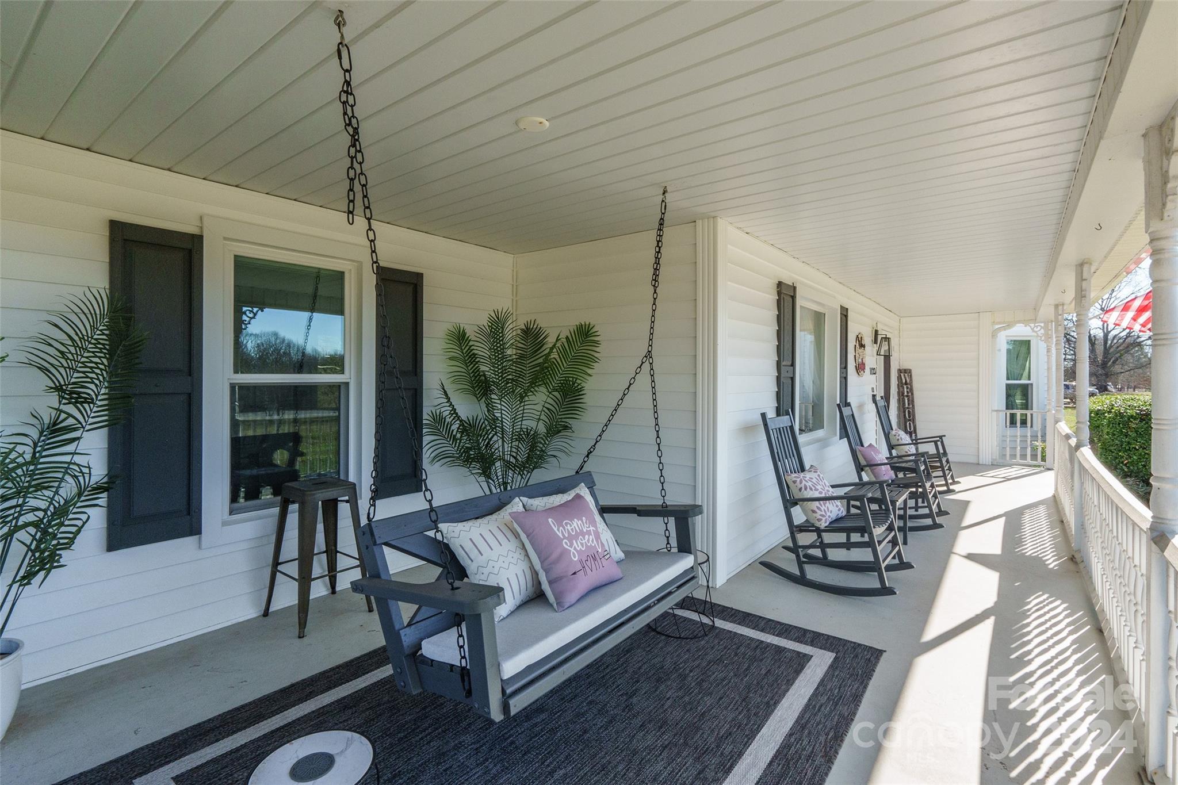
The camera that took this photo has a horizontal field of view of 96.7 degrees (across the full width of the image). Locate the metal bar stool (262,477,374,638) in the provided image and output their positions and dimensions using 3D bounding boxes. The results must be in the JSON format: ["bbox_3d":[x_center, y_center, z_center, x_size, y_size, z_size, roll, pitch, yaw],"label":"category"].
[{"bbox_3d":[-1.589,0.925,3.080,0.430,0.765,0.420,1,1,39],"label":"metal bar stool"}]

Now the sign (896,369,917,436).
[{"bbox_3d":[5.320,0.375,8.700,0.220,1.520,0.035,0,-6,12],"label":"sign"}]

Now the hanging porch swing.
[{"bbox_3d":[-0.169,-0.055,2.266,0.720,2.120,1.780,1,1,38],"label":"hanging porch swing"}]

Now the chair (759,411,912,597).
[{"bbox_3d":[1.780,0.713,3.740,0.870,1.140,0.660,1,1,34],"label":"chair"}]

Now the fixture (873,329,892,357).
[{"bbox_3d":[4.150,-0.700,7.380,0.220,0.390,0.180,1,1,39],"label":"fixture"}]

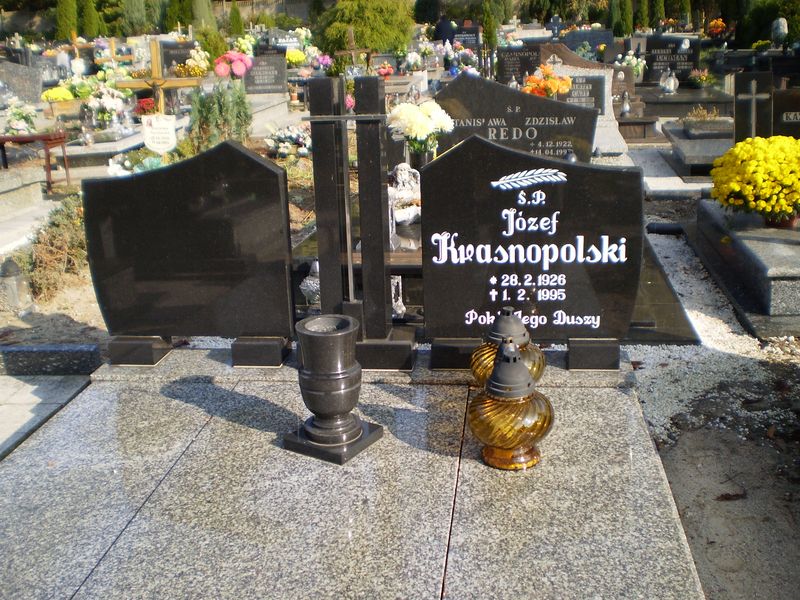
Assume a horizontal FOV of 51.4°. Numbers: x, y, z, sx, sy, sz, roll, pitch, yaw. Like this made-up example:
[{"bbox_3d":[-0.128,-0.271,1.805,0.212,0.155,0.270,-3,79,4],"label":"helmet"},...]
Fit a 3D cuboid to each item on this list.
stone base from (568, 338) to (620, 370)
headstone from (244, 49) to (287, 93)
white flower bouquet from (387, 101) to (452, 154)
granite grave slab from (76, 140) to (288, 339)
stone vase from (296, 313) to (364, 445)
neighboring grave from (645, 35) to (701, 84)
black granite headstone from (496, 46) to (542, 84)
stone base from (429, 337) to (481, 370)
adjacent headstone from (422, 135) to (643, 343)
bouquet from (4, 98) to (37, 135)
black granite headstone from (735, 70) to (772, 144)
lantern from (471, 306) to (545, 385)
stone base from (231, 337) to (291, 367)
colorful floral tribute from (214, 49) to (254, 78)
[{"bbox_3d":[0.639,0.161,2.751,0.158,0.100,0.150,1,18,7],"label":"stone base"},{"bbox_3d":[-1.884,-3.227,11.700,0.570,0.620,0.120,1,18,8],"label":"headstone"},{"bbox_3d":[0.107,-0.904,4.359,0.340,0.270,0.300,1,18,7],"label":"white flower bouquet"},{"bbox_3d":[-0.678,-0.194,2.718,0.650,0.650,0.080,1,18,8],"label":"granite grave slab"},{"bbox_3d":[-0.181,0.212,2.185,0.170,0.315,0.170,1,18,8],"label":"stone vase"},{"bbox_3d":[3.996,-3.519,12.200,0.770,0.680,0.140,1,18,8],"label":"neighboring grave"},{"bbox_3d":[1.653,-3.085,11.288,0.692,0.720,0.120,1,18,7],"label":"black granite headstone"},{"bbox_3d":[0.196,0.155,2.808,0.166,0.100,0.150,1,18,7],"label":"stone base"},{"bbox_3d":[0.415,-0.199,2.661,0.682,0.655,0.070,1,18,7],"label":"adjacent headstone"},{"bbox_3d":[-3.740,-1.799,8.200,0.310,0.350,0.280,1,18,8],"label":"bouquet"},{"bbox_3d":[2.100,-1.004,5.065,0.209,0.768,0.100,1,18,7],"label":"black granite headstone"},{"bbox_3d":[0.321,0.169,2.462,0.222,0.322,0.222,1,18,7],"label":"lantern"},{"bbox_3d":[-0.463,0.158,2.819,0.158,0.089,0.143,1,18,8],"label":"stone base"},{"bbox_3d":[-1.792,-2.534,8.953,0.370,0.300,0.320,1,18,7],"label":"colorful floral tribute"}]

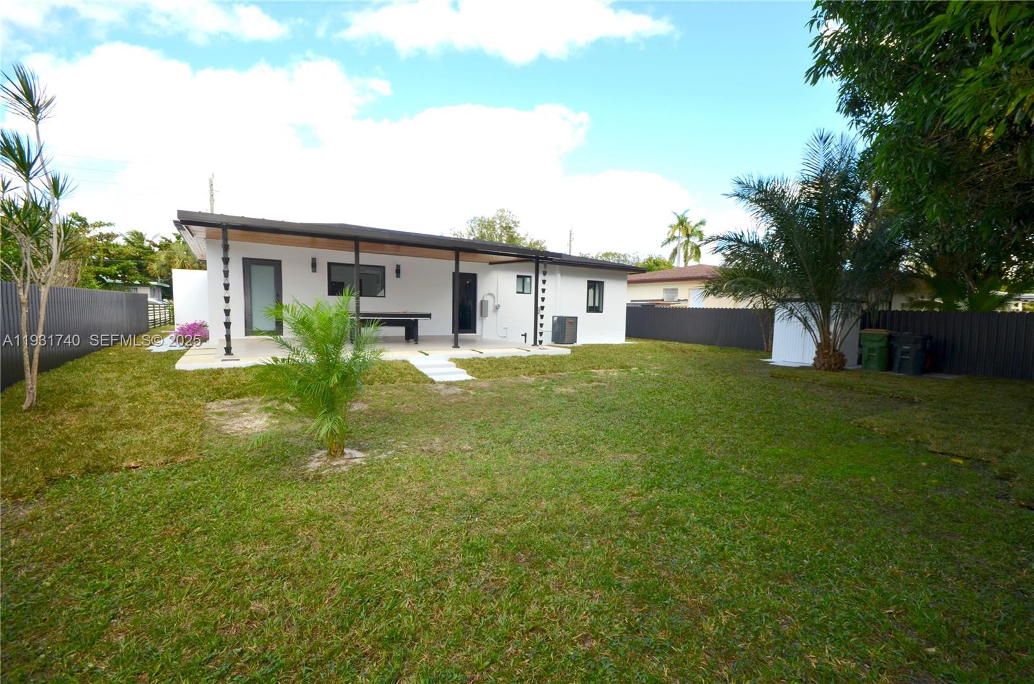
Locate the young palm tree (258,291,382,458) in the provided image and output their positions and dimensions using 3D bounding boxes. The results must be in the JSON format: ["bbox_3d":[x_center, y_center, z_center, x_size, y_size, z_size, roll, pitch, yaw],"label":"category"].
[{"bbox_3d":[-1.796,0.289,4.456,1.220,1.470,1.220,0,5,-22],"label":"young palm tree"}]

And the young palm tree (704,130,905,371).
[{"bbox_3d":[7.169,-2.195,11.861,4.500,5.760,4.500,4,5,31],"label":"young palm tree"}]

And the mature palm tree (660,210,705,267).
[{"bbox_3d":[14.425,-6.263,41.665,3.800,9.740,3.800,3,5,19],"label":"mature palm tree"}]

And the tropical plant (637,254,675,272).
[{"bbox_3d":[10.584,-3.815,36.842,3.700,5.400,3.700,3,4,16],"label":"tropical plant"}]

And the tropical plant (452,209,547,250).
[{"bbox_3d":[-1.220,-5.644,36.684,6.800,8.510,6.800,1,4,-2],"label":"tropical plant"}]

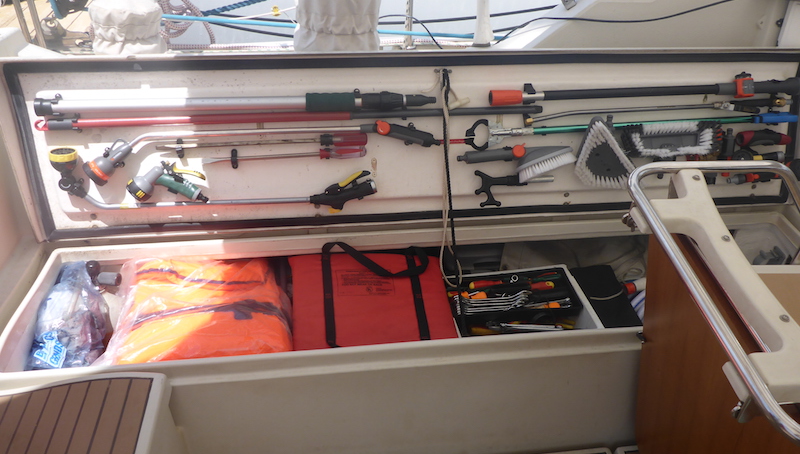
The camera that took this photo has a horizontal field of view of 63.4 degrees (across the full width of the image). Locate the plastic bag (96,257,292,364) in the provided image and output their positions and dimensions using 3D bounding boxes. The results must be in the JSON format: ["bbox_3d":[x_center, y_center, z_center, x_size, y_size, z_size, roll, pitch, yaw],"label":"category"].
[{"bbox_3d":[-0.518,0.261,1.733,0.450,0.170,0.430,-3,32,-8],"label":"plastic bag"}]

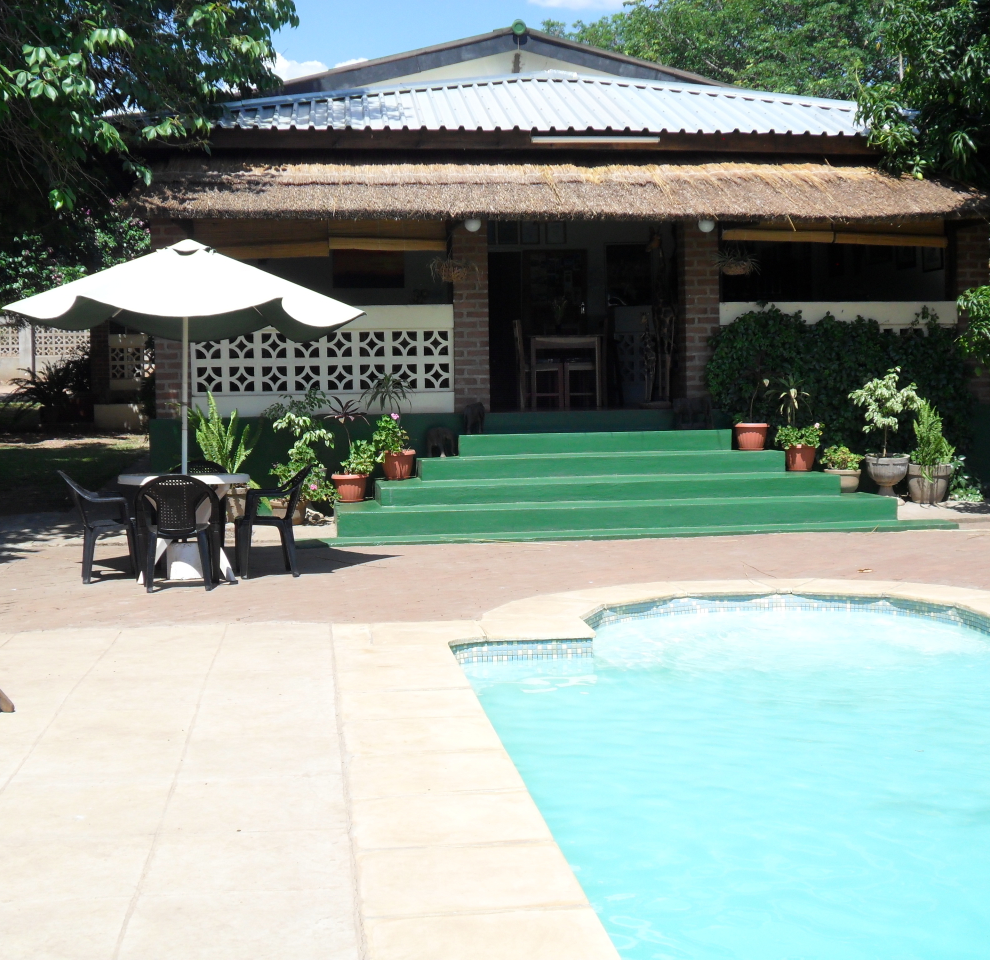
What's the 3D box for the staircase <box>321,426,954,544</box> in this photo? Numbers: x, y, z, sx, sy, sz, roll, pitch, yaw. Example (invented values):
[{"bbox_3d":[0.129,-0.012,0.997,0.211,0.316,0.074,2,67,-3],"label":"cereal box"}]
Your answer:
[{"bbox_3d":[1.059,0.011,14.440,5.173,0.750,2.700,-1,4,-9],"label":"staircase"}]

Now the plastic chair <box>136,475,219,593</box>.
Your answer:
[{"bbox_3d":[-2.115,0.327,10.900,0.560,0.785,0.560,-1,4,-9],"label":"plastic chair"}]

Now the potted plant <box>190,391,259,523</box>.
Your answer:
[{"bbox_3d":[-2.548,-0.221,15.323,0.700,1.260,0.650,-1,4,-7],"label":"potted plant"}]

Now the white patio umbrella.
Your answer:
[{"bbox_3d":[-2.137,-0.491,11.330,2.470,2.360,2.200,-1,4,-5],"label":"white patio umbrella"}]

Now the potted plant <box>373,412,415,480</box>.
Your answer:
[{"bbox_3d":[-0.961,-0.320,15.551,0.410,0.655,0.400,-1,4,-7],"label":"potted plant"}]

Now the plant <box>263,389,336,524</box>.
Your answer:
[{"bbox_3d":[-1.814,-0.230,15.256,0.700,1.290,0.620,-1,4,-7],"label":"plant"}]

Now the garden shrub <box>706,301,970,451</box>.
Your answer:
[{"bbox_3d":[3.479,-0.924,16.432,2.680,1.640,0.550,-1,4,-7],"label":"garden shrub"}]

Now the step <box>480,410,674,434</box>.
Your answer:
[{"bbox_3d":[0.852,-0.580,16.401,1.950,0.210,0.400,-1,4,-7],"label":"step"}]

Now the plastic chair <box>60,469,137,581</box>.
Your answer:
[{"bbox_3d":[-2.805,0.309,11.493,0.540,0.800,0.560,-2,4,-16],"label":"plastic chair"}]

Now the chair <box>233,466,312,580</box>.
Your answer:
[{"bbox_3d":[-1.592,0.280,11.631,0.540,0.800,0.560,-2,4,-13],"label":"chair"}]

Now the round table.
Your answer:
[{"bbox_3d":[-2.175,0.328,11.382,0.910,0.725,0.910,-1,4,-9],"label":"round table"}]

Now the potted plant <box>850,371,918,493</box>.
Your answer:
[{"bbox_3d":[3.826,-0.467,15.982,0.674,1.294,0.620,-1,4,-9],"label":"potted plant"}]

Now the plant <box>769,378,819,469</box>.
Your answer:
[{"bbox_3d":[2.858,-0.525,15.524,0.470,0.885,0.450,-1,4,-9],"label":"plant"}]

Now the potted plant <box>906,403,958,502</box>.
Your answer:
[{"bbox_3d":[4.227,-0.271,15.720,0.475,0.993,0.450,-1,4,-9],"label":"potted plant"}]

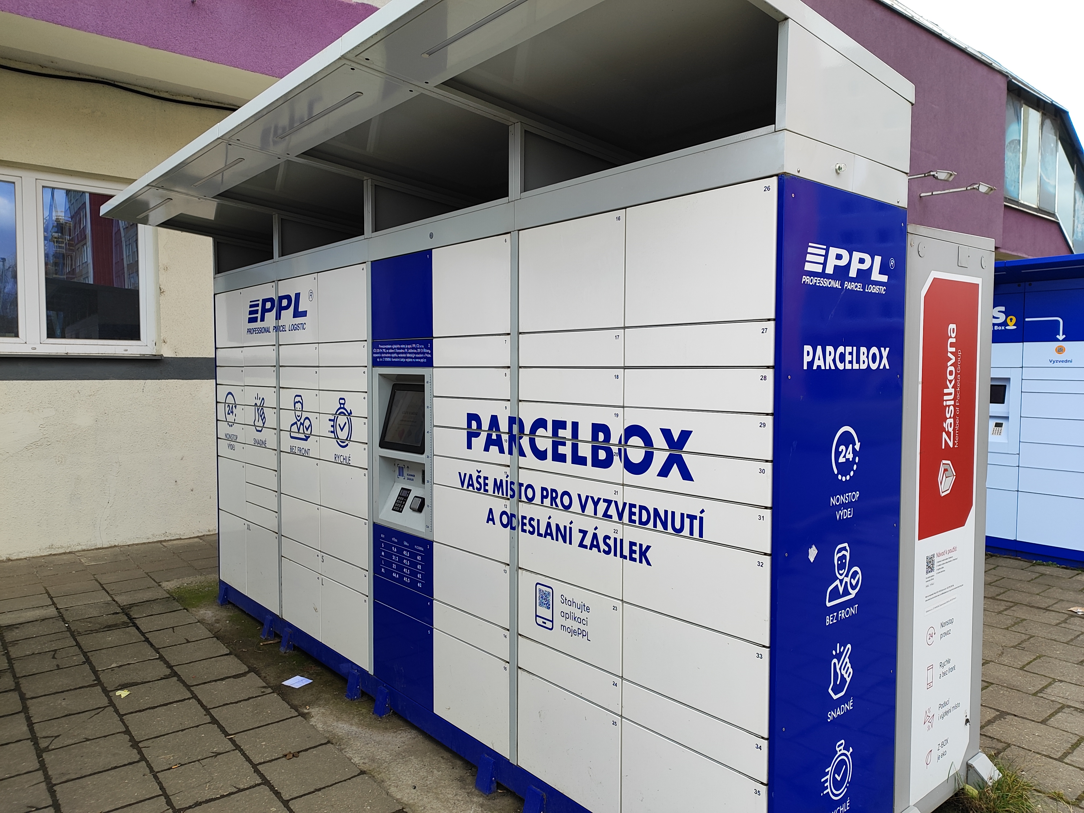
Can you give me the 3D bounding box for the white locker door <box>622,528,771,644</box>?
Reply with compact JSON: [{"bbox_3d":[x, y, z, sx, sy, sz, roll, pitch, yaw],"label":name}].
[{"bbox_3d":[0.416,0.478,2.073,0.025,0.227,0.490,-2,4,-41],"label":"white locker door"}]

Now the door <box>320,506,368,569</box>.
[{"bbox_3d":[-0.943,0.628,3.626,0.030,0.225,0.493,-2,4,-41],"label":"door"}]

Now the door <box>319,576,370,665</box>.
[{"bbox_3d":[-0.944,1.036,3.646,0.030,0.342,0.493,-2,4,-41],"label":"door"}]

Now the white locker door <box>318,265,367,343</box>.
[{"bbox_3d":[-0.939,-0.478,3.571,0.030,0.340,0.493,-2,4,-41],"label":"white locker door"}]

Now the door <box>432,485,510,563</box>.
[{"bbox_3d":[-0.260,0.435,2.837,0.030,0.225,0.485,-2,4,-41],"label":"door"}]

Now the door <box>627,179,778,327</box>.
[{"bbox_3d":[0.420,-0.397,2.022,0.030,0.340,0.492,-2,4,-41],"label":"door"}]

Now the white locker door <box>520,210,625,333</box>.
[{"bbox_3d":[0.094,-0.418,2.398,0.025,0.344,0.483,-2,4,-41],"label":"white locker door"}]

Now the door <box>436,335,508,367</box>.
[{"bbox_3d":[-0.262,-0.206,2.812,0.025,0.110,0.479,-2,4,-41],"label":"door"}]

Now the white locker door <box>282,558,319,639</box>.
[{"bbox_3d":[-1.272,1.016,4.019,0.030,0.342,0.489,-2,4,-41],"label":"white locker door"}]

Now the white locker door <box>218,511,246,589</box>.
[{"bbox_3d":[-1.954,0.918,4.785,0.025,0.461,0.472,-2,4,-41],"label":"white locker door"}]

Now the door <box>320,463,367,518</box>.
[{"bbox_3d":[-0.948,0.395,3.619,0.025,0.227,0.491,-2,4,-41],"label":"door"}]

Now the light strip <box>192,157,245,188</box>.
[{"bbox_3d":[-1.483,-1.065,3.418,0.026,0.018,0.655,3,0,-41],"label":"light strip"}]

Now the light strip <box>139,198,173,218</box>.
[{"bbox_3d":[-2.152,-1.099,4.169,0.028,0.020,0.654,3,0,-41],"label":"light strip"}]

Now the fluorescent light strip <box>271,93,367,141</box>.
[{"bbox_3d":[-0.795,-1.018,2.641,0.028,0.020,0.650,3,0,-41],"label":"fluorescent light strip"}]

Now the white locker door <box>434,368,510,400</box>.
[{"bbox_3d":[-0.262,-0.089,2.817,0.025,0.110,0.479,-2,4,-41],"label":"white locker door"}]

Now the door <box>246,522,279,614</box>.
[{"bbox_3d":[-1.634,0.938,4.422,0.025,0.461,0.485,-2,4,-41],"label":"door"}]

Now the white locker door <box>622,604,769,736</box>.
[{"bbox_3d":[0.417,0.709,2.076,0.030,0.225,0.492,-2,4,-41],"label":"white locker door"}]

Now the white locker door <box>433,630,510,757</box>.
[{"bbox_3d":[-0.262,1.076,2.869,0.030,0.342,0.485,-2,4,-41],"label":"white locker door"}]

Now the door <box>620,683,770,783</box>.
[{"bbox_3d":[0.414,0.887,2.093,0.025,0.110,0.490,-2,4,-41],"label":"door"}]

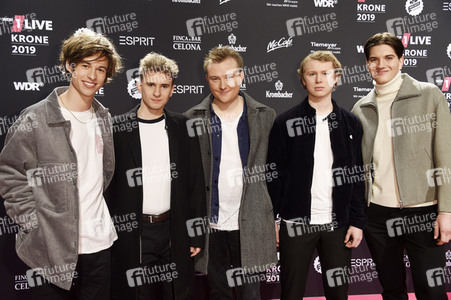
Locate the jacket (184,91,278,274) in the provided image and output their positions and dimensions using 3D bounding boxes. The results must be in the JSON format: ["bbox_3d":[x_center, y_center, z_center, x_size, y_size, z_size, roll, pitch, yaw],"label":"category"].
[{"bbox_3d":[0.022,0.160,2.600,0.560,0.910,0.330,0,3,-2],"label":"jacket"}]

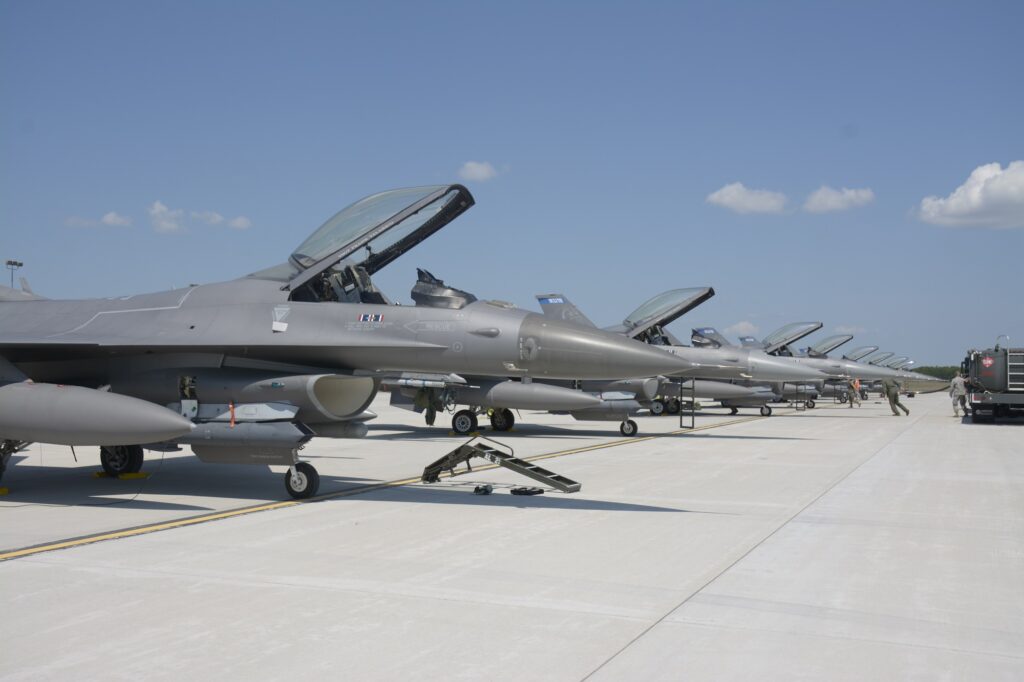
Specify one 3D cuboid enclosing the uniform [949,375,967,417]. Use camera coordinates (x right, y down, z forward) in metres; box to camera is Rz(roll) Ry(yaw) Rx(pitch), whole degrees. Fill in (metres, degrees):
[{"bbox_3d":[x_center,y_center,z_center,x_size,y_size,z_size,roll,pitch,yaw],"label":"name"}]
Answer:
[{"bbox_3d":[17.615,2.131,40.400,0.680,1.740,0.460,-1,-2,20],"label":"uniform"}]

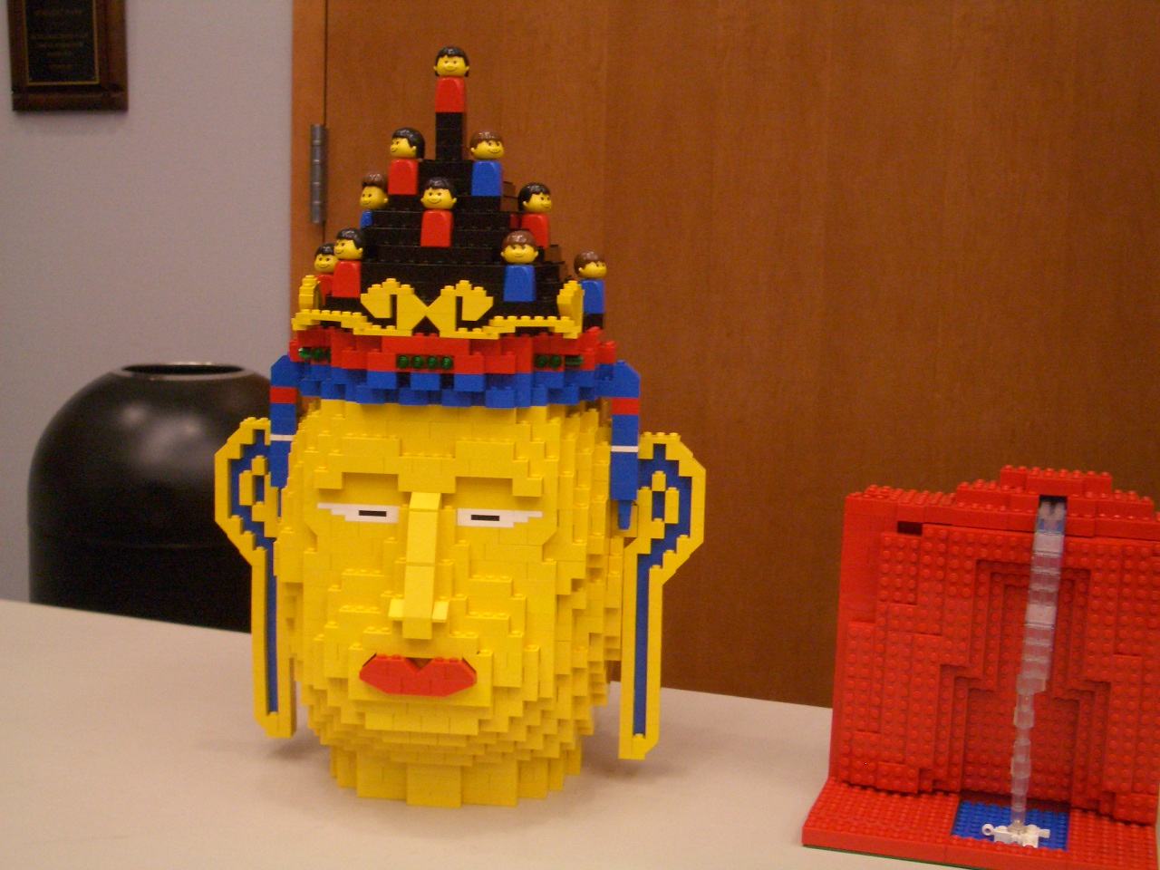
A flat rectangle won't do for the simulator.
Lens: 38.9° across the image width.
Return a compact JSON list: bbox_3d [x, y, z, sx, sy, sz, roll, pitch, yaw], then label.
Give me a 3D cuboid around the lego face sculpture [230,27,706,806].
[{"bbox_3d":[-0.075,-0.005,0.999,0.304,0.442,0.238,2,5,6],"label":"lego face sculpture"}]

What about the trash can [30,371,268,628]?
[{"bbox_3d":[-0.454,0.387,1.874,0.329,0.920,0.329,2,5,0],"label":"trash can"}]

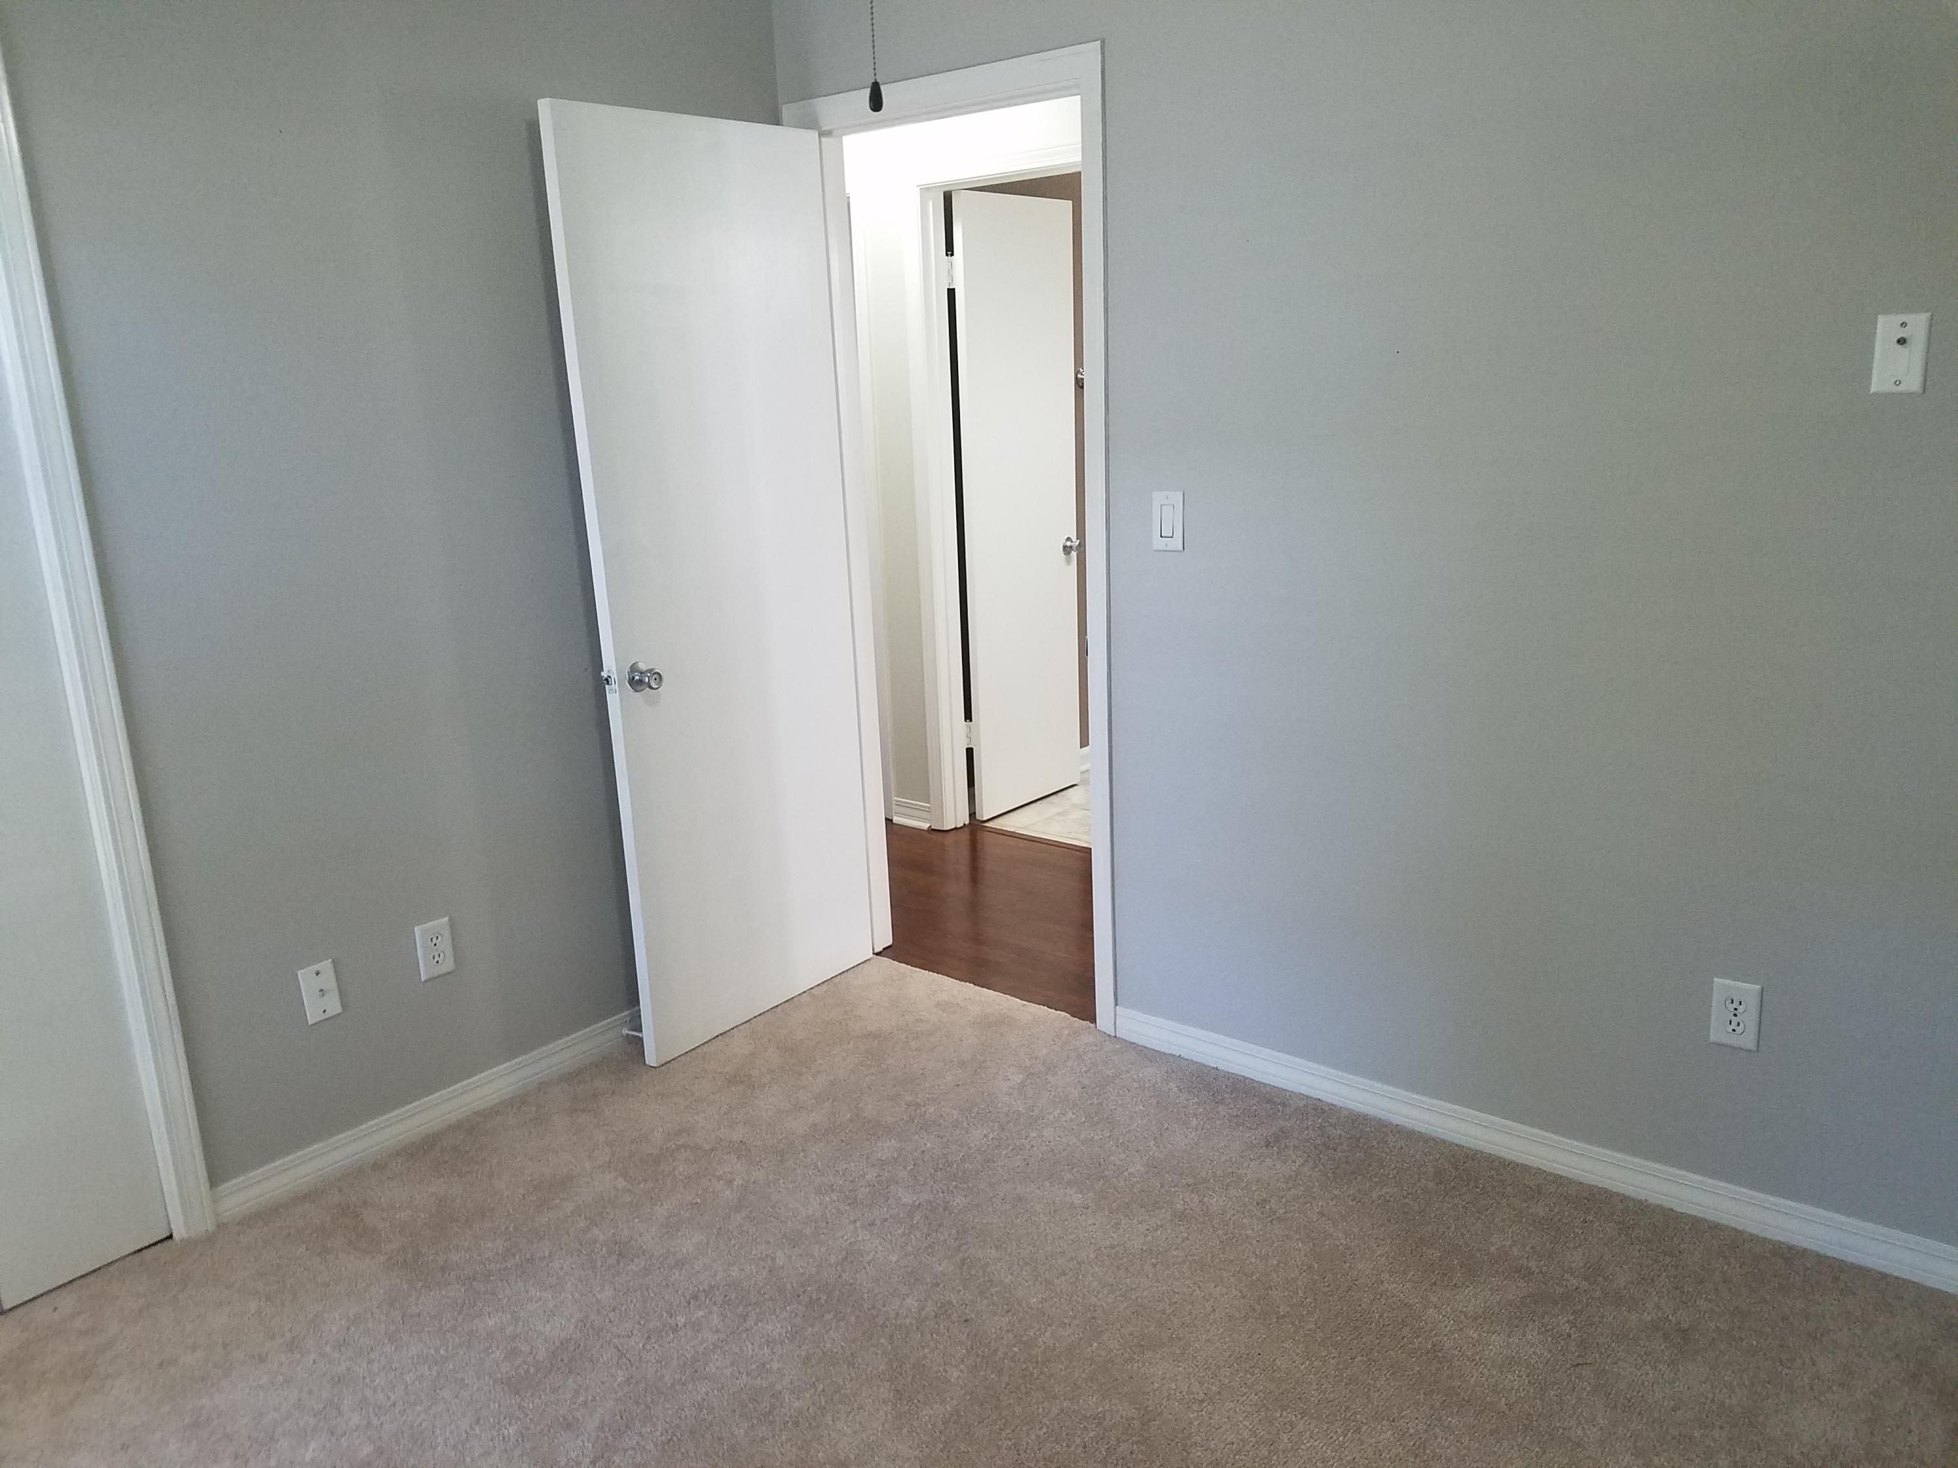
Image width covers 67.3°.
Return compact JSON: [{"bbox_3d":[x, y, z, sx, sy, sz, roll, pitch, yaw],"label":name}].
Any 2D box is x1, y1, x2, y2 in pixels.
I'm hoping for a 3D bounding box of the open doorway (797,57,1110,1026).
[{"bbox_3d":[-0.056,-0.373,3.449,0.803,2.088,0.080,9,18,39],"label":"open doorway"}]

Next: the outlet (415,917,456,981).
[{"bbox_3d":[-1.143,0.452,3.095,0.012,0.118,0.075,9,18,39],"label":"outlet"}]

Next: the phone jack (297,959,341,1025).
[{"bbox_3d":[-1.301,0.511,2.910,0.012,0.115,0.071,9,18,39],"label":"phone jack"}]

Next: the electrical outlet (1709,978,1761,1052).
[{"bbox_3d":[1.302,0.483,2.524,0.075,0.118,0.012,9,18,39],"label":"electrical outlet"}]

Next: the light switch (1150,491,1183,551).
[{"bbox_3d":[0.392,-0.438,3.038,0.076,0.121,0.014,9,18,39],"label":"light switch"}]

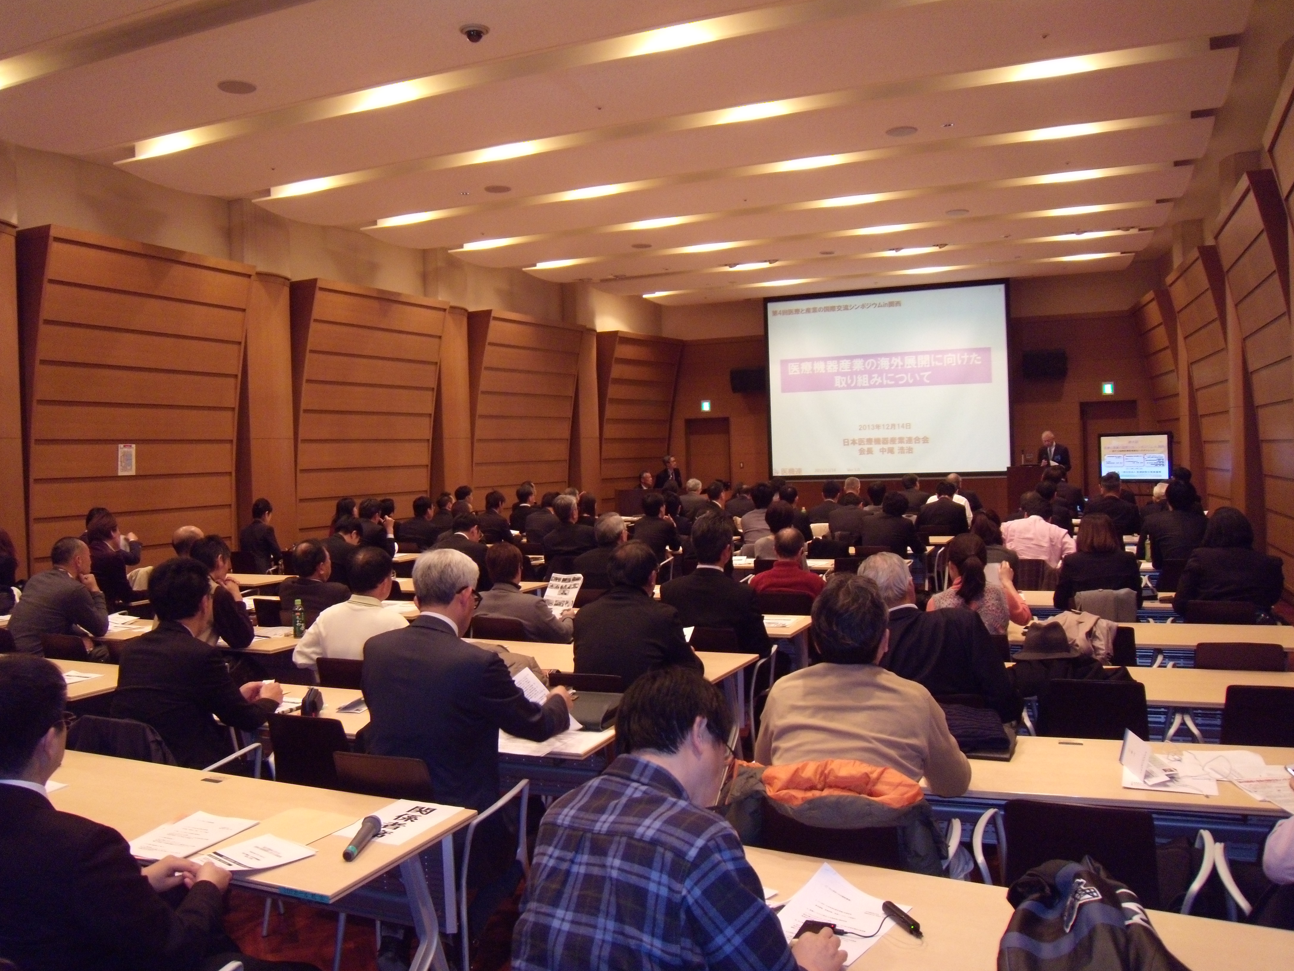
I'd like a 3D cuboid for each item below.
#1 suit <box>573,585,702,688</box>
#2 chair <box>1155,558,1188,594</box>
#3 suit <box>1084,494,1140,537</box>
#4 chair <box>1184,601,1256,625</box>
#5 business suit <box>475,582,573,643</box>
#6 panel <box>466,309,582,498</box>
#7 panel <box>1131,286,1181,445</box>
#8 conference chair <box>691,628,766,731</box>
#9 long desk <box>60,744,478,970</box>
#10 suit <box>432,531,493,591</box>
[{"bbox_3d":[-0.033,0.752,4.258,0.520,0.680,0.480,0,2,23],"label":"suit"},{"bbox_3d":[3.737,0.942,7.458,0.560,0.840,0.560,-1,2,14],"label":"chair"},{"bbox_3d":[4.377,0.412,9.858,0.500,0.650,0.410,-1,2,23],"label":"suit"},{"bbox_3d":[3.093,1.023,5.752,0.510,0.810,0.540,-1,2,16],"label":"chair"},{"bbox_3d":[-0.664,0.828,5.706,0.470,0.630,0.410,0,2,28],"label":"business suit"},{"bbox_3d":[-1.978,-0.898,18.193,0.540,3.930,2.712,0,2,32],"label":"panel"},{"bbox_3d":[8.390,-1.165,16.967,0.542,3.689,2.495,-1,2,19],"label":"panel"},{"bbox_3d":[0.322,1.079,5.291,0.560,0.840,0.560,0,2,23],"label":"conference chair"},{"bbox_3d":[-1.396,1.253,2.943,1.800,0.720,0.600,0,2,23],"label":"long desk"},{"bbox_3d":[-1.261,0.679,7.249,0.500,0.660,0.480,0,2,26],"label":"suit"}]

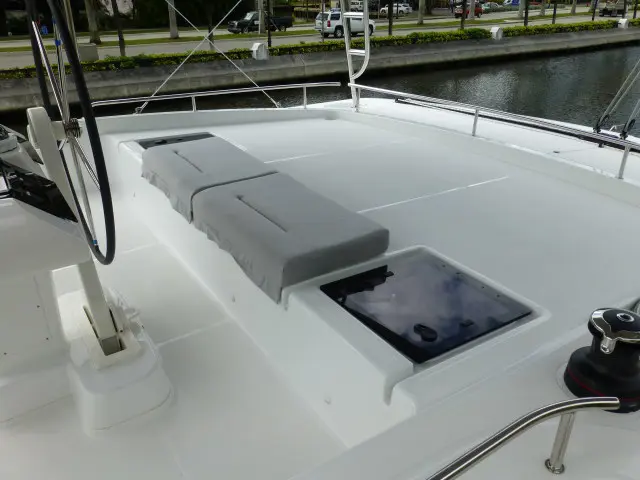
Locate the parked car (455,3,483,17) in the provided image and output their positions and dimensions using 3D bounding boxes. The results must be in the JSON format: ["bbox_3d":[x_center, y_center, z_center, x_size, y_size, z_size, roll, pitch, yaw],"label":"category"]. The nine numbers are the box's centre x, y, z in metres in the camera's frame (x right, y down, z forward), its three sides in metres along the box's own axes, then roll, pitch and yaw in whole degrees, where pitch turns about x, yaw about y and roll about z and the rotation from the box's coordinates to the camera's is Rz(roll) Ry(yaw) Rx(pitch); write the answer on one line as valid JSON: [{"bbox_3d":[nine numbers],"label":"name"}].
[{"bbox_3d":[20.481,-31.595,68.661,4.400,1.750,1.820,-20,33,-36],"label":"parked car"}]

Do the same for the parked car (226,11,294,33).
[{"bbox_3d":[-5.344,-19.932,45.646,5.800,1.900,2.000,-17,32,-32],"label":"parked car"}]

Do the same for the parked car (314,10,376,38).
[{"bbox_3d":[2.166,-18.040,41.869,5.130,1.920,2.000,-16,31,-30],"label":"parked car"}]

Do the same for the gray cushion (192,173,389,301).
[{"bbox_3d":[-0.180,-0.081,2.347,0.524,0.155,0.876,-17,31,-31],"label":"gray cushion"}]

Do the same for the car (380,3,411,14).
[{"bbox_3d":[11.530,-34.735,75.082,4.650,1.520,1.830,12,29,21],"label":"car"}]

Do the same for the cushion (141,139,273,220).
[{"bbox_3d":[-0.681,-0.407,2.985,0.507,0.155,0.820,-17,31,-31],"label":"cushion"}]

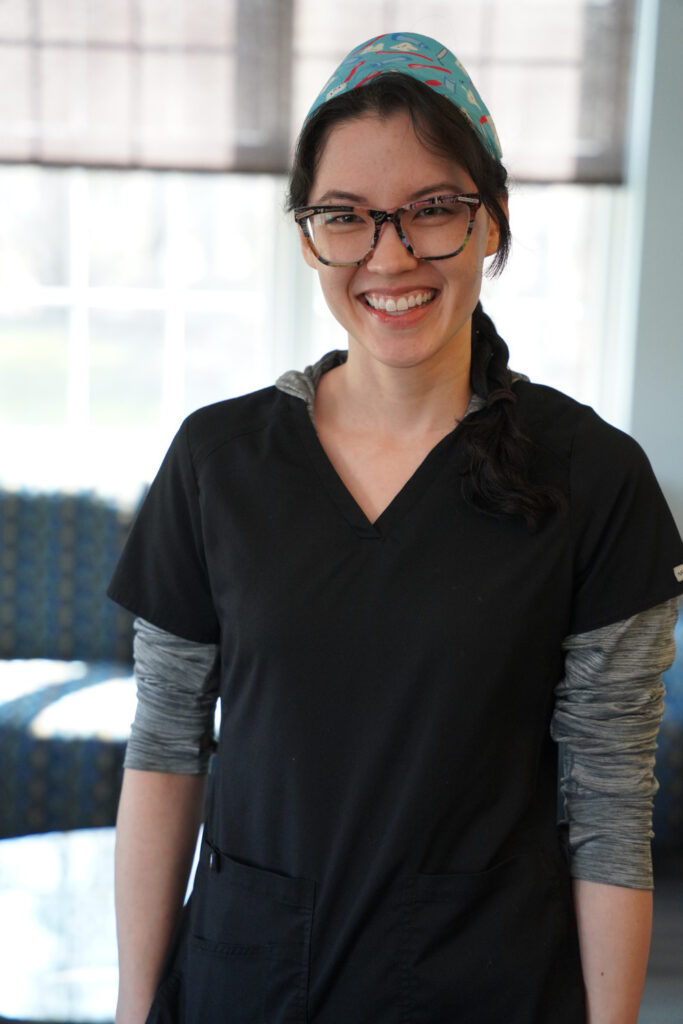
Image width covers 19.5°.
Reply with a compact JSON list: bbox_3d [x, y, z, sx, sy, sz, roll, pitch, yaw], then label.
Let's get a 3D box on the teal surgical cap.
[{"bbox_3d":[0.049,-0.308,1.585,0.160,0.140,0.175,-1,11,7],"label":"teal surgical cap"}]

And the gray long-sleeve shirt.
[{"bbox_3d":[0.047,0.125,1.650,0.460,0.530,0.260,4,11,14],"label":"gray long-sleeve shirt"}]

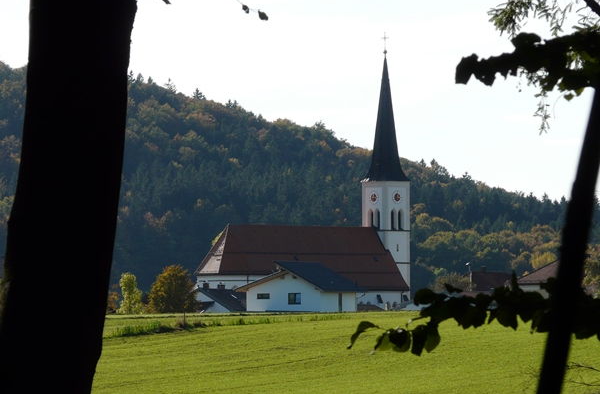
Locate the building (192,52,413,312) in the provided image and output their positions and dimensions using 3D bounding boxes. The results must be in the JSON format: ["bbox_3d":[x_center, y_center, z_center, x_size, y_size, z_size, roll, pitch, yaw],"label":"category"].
[{"bbox_3d":[0.281,-1.995,525.468,40.270,42.000,16.150,1,-2,-41],"label":"building"}]

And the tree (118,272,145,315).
[{"bbox_3d":[-20.130,11.708,410.000,3.100,5.400,3.100,0,-2,0],"label":"tree"}]

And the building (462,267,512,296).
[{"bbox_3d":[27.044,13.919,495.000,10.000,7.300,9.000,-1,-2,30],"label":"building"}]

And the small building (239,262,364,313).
[{"bbox_3d":[0.295,10.704,405.000,11.600,6.100,11.000,-1,-2,28],"label":"small building"}]

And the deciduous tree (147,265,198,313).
[{"bbox_3d":[-15.232,11.230,410.000,6.100,6.300,6.100,0,-2,0],"label":"deciduous tree"}]

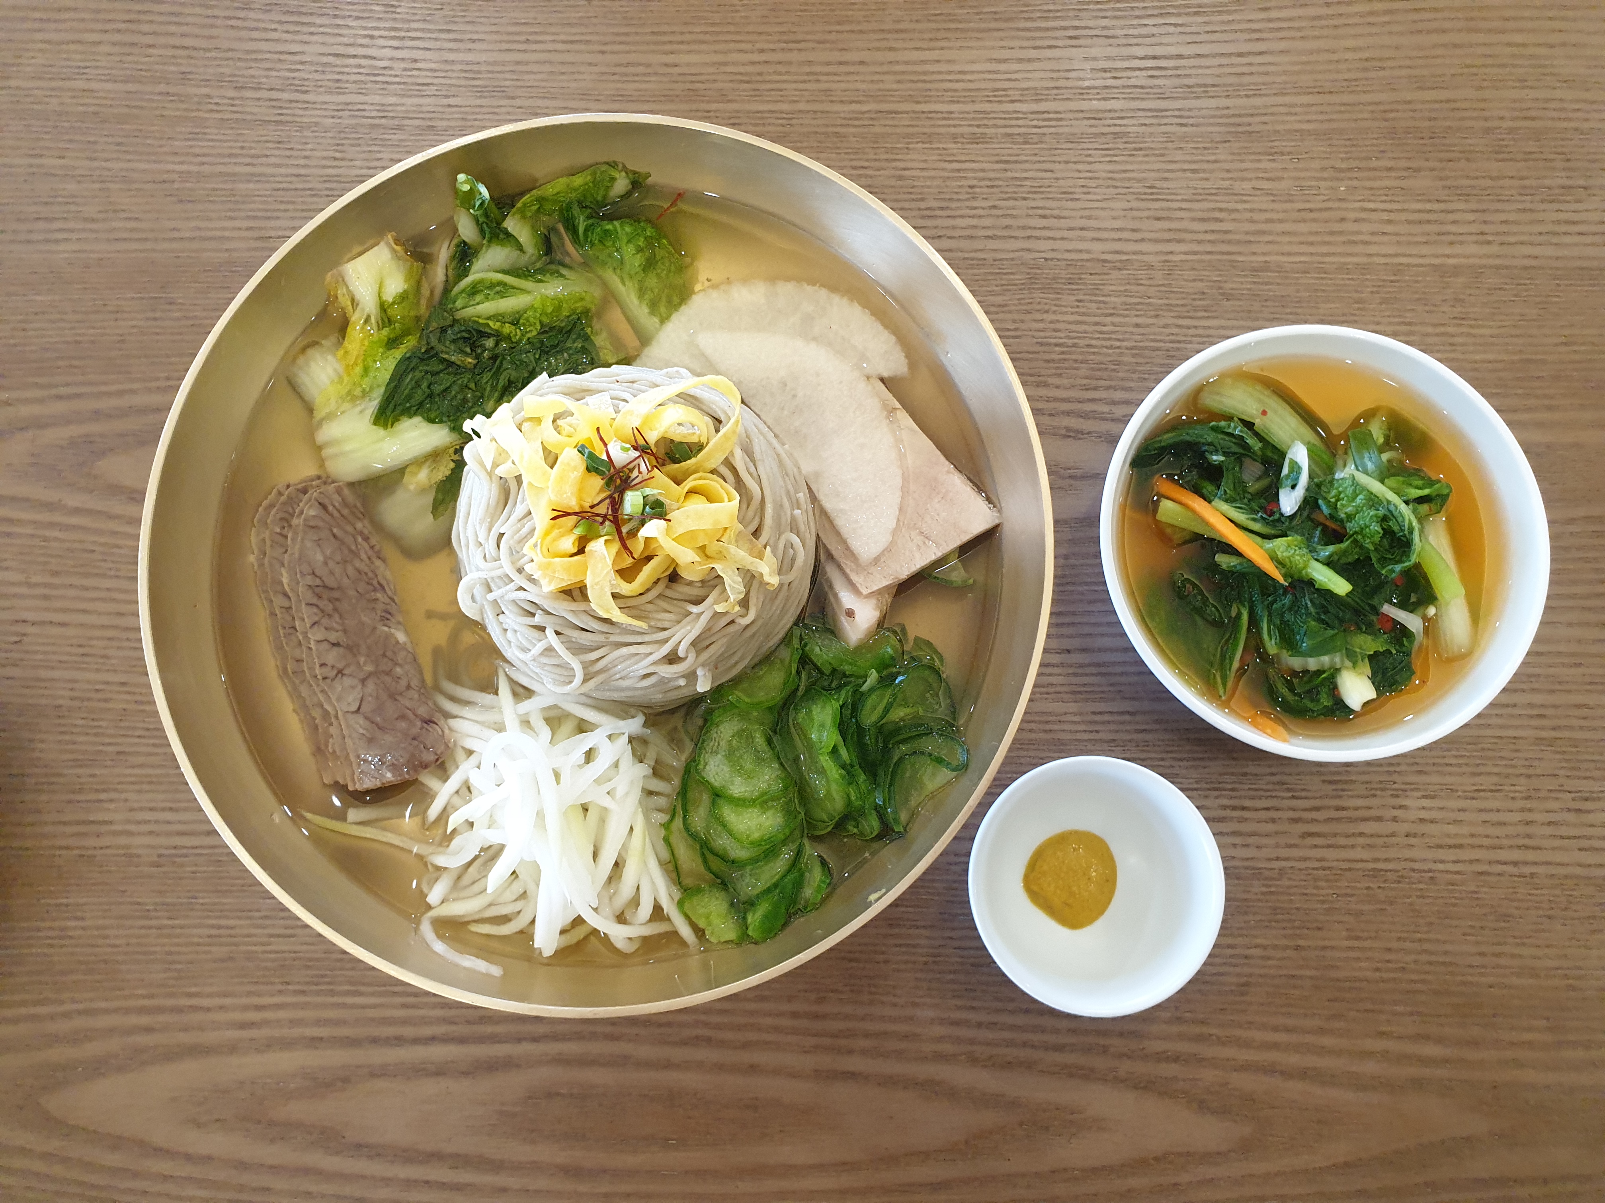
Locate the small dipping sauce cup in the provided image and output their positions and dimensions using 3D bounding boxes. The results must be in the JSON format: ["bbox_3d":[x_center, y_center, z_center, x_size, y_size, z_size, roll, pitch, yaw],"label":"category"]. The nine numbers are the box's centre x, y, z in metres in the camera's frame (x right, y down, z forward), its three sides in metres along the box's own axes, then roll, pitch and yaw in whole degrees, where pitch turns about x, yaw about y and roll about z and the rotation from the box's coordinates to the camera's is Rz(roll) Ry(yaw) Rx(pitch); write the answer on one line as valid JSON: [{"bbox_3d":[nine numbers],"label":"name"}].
[{"bbox_3d":[0.083,0.082,0.356,0.072,0.034,0.072,0,81,1],"label":"small dipping sauce cup"}]

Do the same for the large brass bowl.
[{"bbox_3d":[-0.053,-0.010,0.351,0.238,0.078,0.238,0,81,1],"label":"large brass bowl"}]

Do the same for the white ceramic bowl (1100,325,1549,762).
[{"bbox_3d":[0.145,-0.014,0.360,0.123,0.053,0.123,0,81,1],"label":"white ceramic bowl"}]

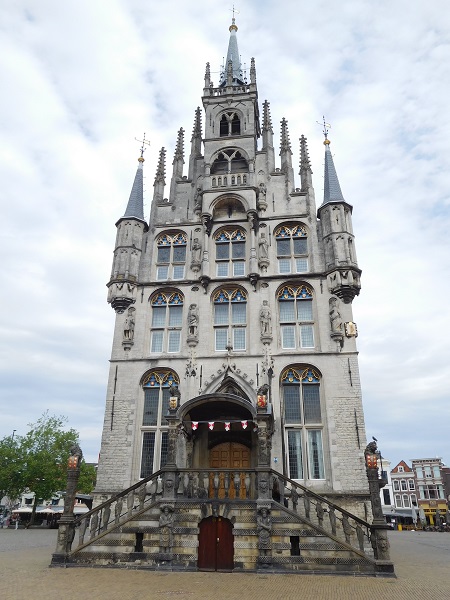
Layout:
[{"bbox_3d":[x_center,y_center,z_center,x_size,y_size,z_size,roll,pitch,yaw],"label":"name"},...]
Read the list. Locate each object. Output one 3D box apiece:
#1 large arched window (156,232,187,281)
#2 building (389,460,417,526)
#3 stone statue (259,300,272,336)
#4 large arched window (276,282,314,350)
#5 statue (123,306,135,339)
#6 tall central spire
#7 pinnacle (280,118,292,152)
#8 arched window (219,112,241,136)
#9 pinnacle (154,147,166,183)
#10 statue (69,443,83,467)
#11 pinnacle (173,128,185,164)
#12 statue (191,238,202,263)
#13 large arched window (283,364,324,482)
[{"bbox_3d":[-3.042,-2.517,24.665,1.722,3.220,0.400,-3,-26,7],"label":"large arched window"},{"bbox_3d":[32.249,34.292,76.182,4.289,10.932,9.000,-13,-30,25],"label":"building"},{"bbox_3d":[1.924,0.861,20.580,0.591,1.870,0.500,-3,-27,7],"label":"stone statue"},{"bbox_3d":[3.440,0.750,20.870,1.755,3.408,0.350,-3,-27,7],"label":"large arched window"},{"bbox_3d":[-4.754,1.164,21.387,0.591,1.787,0.500,-3,-27,7],"label":"statue"},{"bbox_3d":[0.582,-19.281,33.613,1.962,8.919,1.960,-3,-26,7],"label":"tall central spire"},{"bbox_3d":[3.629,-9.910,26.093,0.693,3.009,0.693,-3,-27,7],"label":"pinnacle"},{"bbox_3d":[0.295,-10.796,26.623,1.331,2.072,0.350,-3,-27,7],"label":"arched window"},{"bbox_3d":[-3.791,-8.055,25.993,0.741,3.033,0.741,-3,-26,7],"label":"pinnacle"},{"bbox_3d":[-5.614,5.839,16.238,0.495,0.958,0.500,-3,-26,7],"label":"statue"},{"bbox_3d":[-2.746,-9.471,26.532,0.740,2.930,0.740,-3,-26,7],"label":"pinnacle"},{"bbox_3d":[-1.578,-2.752,24.003,0.654,1.575,0.500,-3,-26,7],"label":"statue"},{"bbox_3d":[3.559,5.437,19.715,1.831,5.135,0.400,-3,-26,7],"label":"large arched window"}]

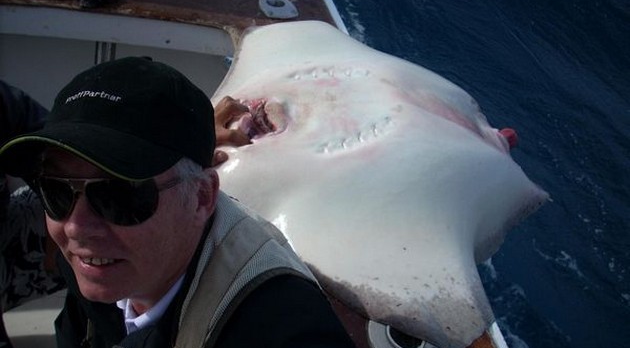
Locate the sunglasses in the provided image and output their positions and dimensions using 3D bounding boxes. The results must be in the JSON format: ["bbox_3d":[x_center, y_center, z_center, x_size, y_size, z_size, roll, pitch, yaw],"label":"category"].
[{"bbox_3d":[-0.204,0.018,0.729,0.145,0.052,0.145,1,8,21],"label":"sunglasses"}]

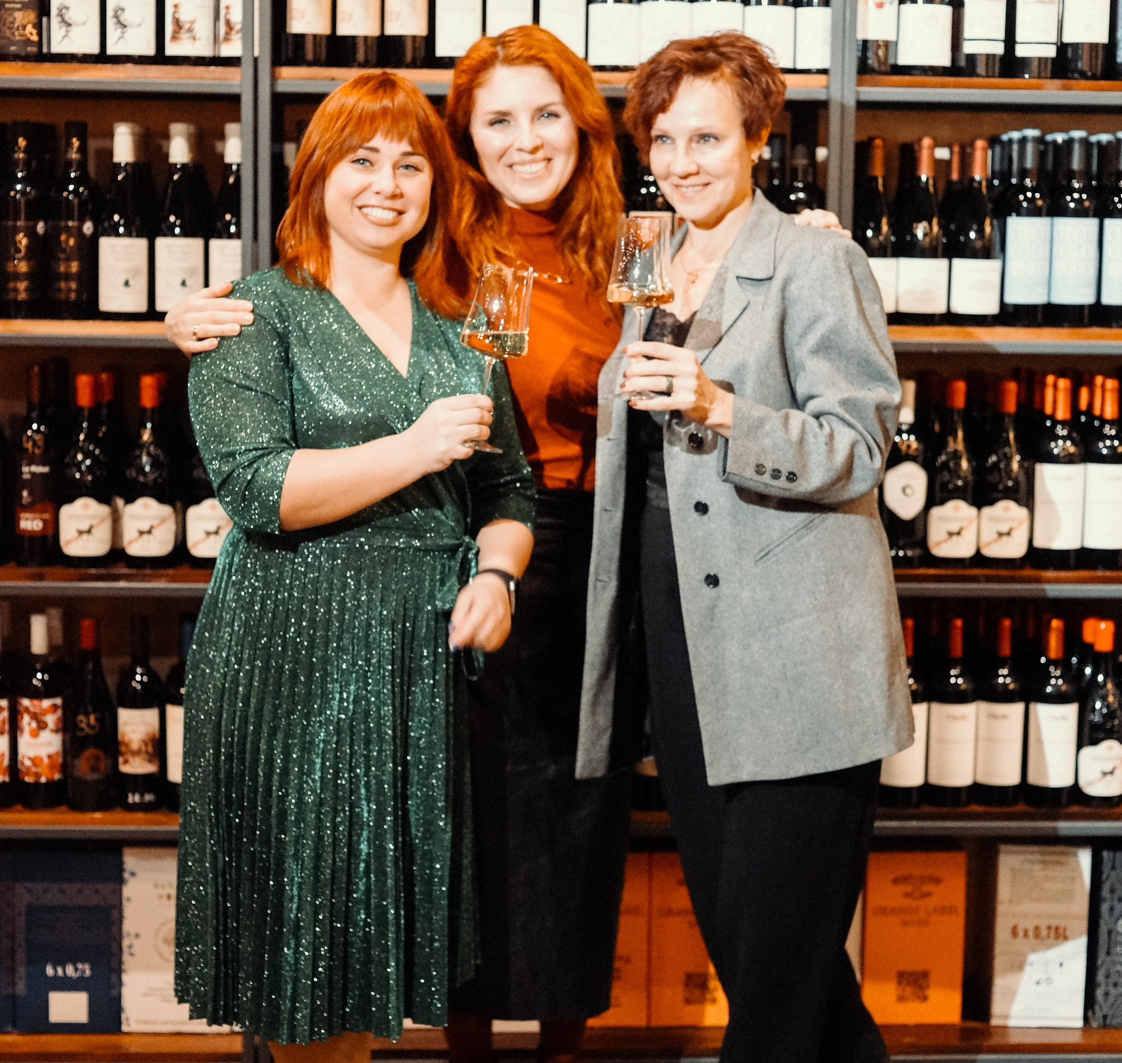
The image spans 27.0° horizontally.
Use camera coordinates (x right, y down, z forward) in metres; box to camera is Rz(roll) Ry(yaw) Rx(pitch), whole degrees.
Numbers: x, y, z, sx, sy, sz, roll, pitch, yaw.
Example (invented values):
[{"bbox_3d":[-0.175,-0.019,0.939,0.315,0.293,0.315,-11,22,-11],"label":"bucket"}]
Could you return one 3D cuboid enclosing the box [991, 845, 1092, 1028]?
[{"bbox_3d":[0.811,0.676,4.099,0.160,0.316,0.245,0,7,-3],"label":"box"}]

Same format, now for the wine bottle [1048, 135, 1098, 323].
[{"bbox_3d":[0.848,-0.495,3.844,0.079,0.320,0.079,1,7,2],"label":"wine bottle"}]

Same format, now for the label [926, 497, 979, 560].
[{"bbox_3d":[0.653,-0.004,3.869,0.084,0.100,0.032,1,7,1],"label":"label"}]

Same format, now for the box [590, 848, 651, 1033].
[{"bbox_3d":[0.057,0.679,4.088,0.173,0.303,0.245,0,7,-3],"label":"box"}]

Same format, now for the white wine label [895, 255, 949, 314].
[{"bbox_3d":[0.576,-0.390,3.713,0.081,0.087,0.028,2,7,9],"label":"white wine label"}]

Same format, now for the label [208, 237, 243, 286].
[{"bbox_3d":[-0.507,-0.397,3.628,0.075,0.115,0.020,0,8,-3],"label":"label"}]

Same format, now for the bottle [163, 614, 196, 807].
[{"bbox_3d":[-0.594,0.291,3.737,0.077,0.312,0.077,0,8,-3],"label":"bottle"}]

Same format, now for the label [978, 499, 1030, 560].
[{"bbox_3d":[0.716,-0.005,3.768,0.081,0.095,0.028,2,7,11],"label":"label"}]

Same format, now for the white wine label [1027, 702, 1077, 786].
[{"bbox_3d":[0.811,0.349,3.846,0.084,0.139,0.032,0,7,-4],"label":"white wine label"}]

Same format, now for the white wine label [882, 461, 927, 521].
[{"bbox_3d":[0.572,-0.067,3.856,0.074,0.101,0.030,1,7,1],"label":"white wine label"}]

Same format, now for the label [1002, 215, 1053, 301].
[{"bbox_3d":[0.765,-0.443,3.823,0.080,0.139,0.033,1,7,1],"label":"label"}]

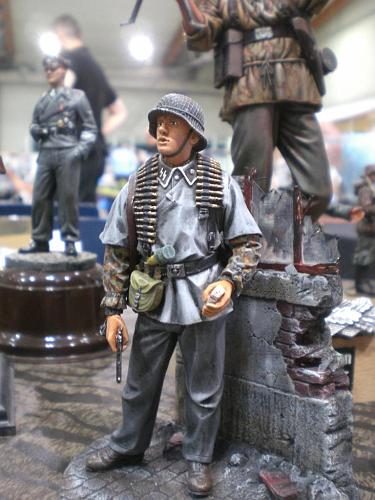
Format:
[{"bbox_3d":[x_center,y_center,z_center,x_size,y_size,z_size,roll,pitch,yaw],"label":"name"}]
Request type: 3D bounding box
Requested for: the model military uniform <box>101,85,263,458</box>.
[{"bbox_3d":[-0.003,0.014,0.168,0.051,0.120,0.038,2,8,13],"label":"model military uniform"}]

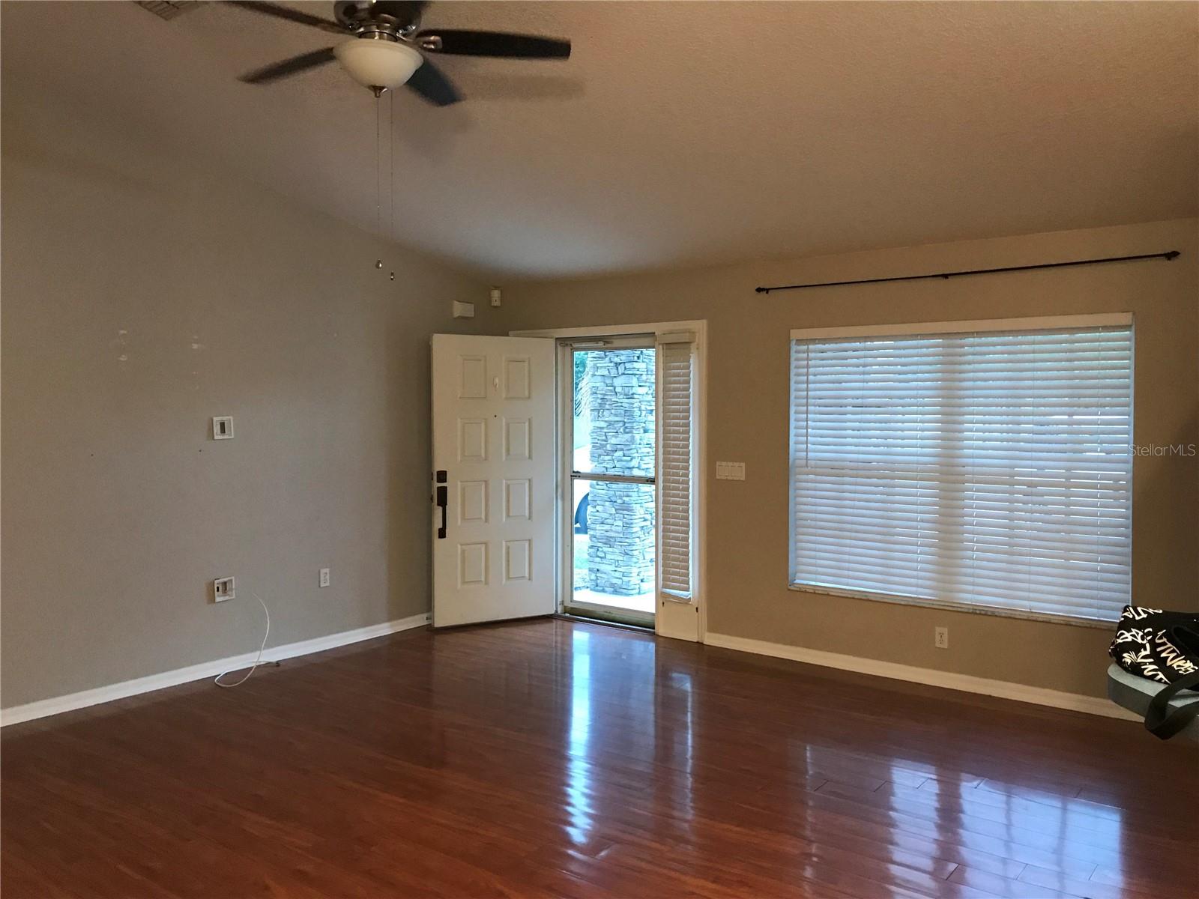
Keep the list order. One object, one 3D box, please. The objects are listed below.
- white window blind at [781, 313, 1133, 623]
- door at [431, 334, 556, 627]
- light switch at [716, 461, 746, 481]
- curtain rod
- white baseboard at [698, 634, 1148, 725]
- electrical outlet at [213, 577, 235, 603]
[{"bbox_3d":[1.907,0.076,5.367,1.834,1.548,0.070,2,3,38],"label":"white window blind"},{"bbox_3d":[-0.747,0.213,6.938,0.914,2.032,0.045,-1,3,-26],"label":"door"},{"bbox_3d":[0.833,0.140,6.167,0.207,0.114,0.010,2,3,38],"label":"light switch"},{"bbox_3d":[1.855,-0.942,5.264,2.248,0.050,0.080,2,3,38],"label":"curtain rod"},{"bbox_3d":[1.679,1.272,5.559,2.512,0.083,0.015,2,3,38],"label":"white baseboard"},{"bbox_3d":[-2.194,0.824,5.689,0.020,0.130,0.128,2,3,38],"label":"electrical outlet"}]

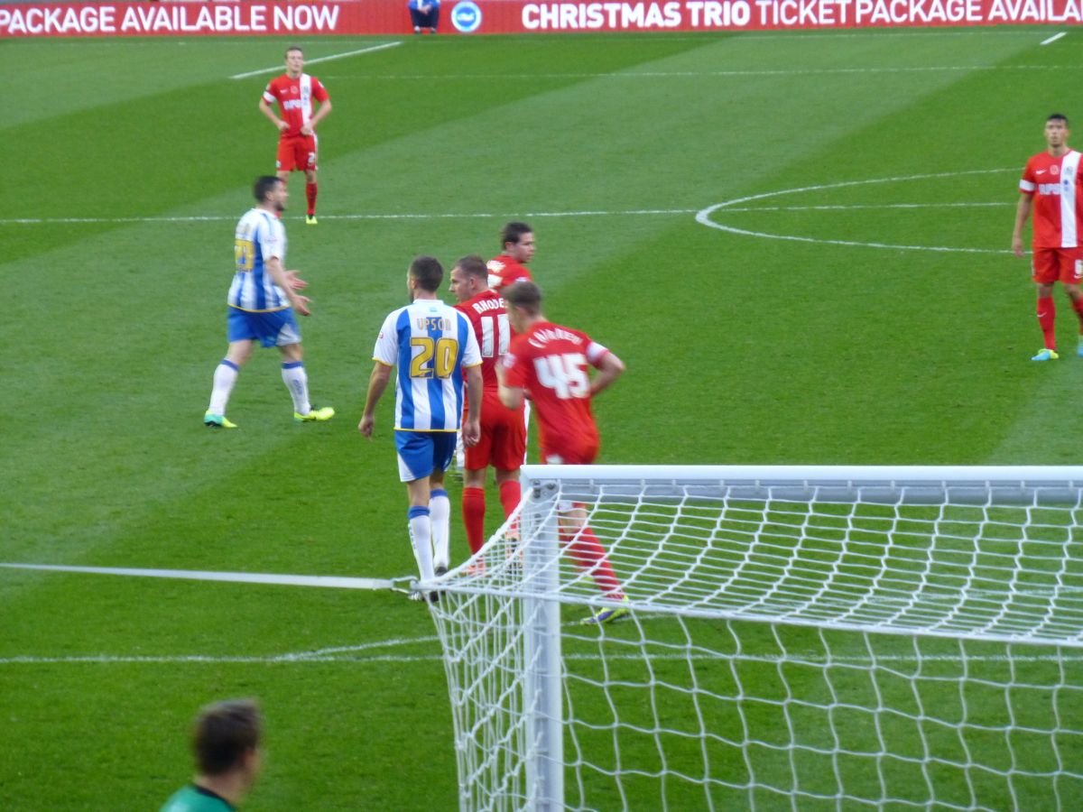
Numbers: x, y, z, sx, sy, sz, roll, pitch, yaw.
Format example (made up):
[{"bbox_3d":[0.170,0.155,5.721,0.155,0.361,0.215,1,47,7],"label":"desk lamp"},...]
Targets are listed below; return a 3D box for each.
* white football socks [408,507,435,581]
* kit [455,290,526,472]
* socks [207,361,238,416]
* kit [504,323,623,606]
[{"bbox_3d":[-0.652,0.770,42.450,0.140,0.430,0.150,-5,0,-19],"label":"white football socks"},{"bbox_3d":[-0.277,-0.145,43.800,0.480,1.030,0.320,-2,5,-12],"label":"kit"},{"bbox_3d":[-2.179,-0.120,53.350,0.170,0.380,0.140,11,2,-31],"label":"socks"},{"bbox_3d":[0.113,0.285,41.400,0.570,1.480,0.520,-4,6,-33],"label":"kit"}]

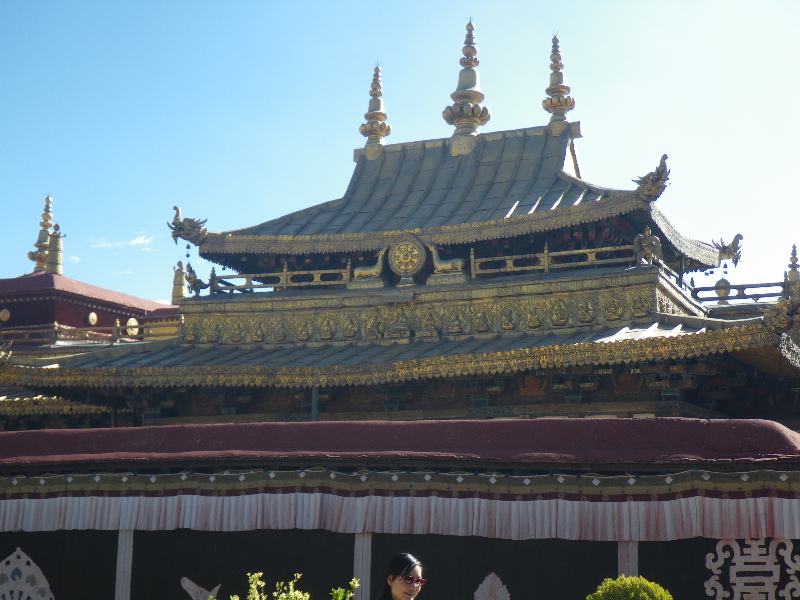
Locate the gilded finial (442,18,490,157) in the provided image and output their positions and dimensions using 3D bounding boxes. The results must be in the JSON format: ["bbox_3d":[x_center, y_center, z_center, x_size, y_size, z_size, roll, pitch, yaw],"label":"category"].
[{"bbox_3d":[1.713,-5.433,36.638,1.170,3.500,1.170,0,-10,0],"label":"gilded finial"}]

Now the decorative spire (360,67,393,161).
[{"bbox_3d":[-0.628,-4.906,37.489,0.830,2.550,0.830,0,-10,0],"label":"decorative spire"}]

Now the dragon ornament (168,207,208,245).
[{"bbox_3d":[-5.004,-1.739,33.901,0.850,0.900,0.420,4,-11,-23],"label":"dragon ornament"}]

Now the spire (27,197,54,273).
[{"bbox_3d":[-12.151,-2.217,48.500,0.880,2.650,0.880,-4,-10,21],"label":"spire"}]

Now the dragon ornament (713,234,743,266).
[{"bbox_3d":[8.693,-1.314,38.033,0.820,0.860,0.420,4,-11,-23],"label":"dragon ornament"}]

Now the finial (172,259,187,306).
[{"bbox_3d":[-8.002,-0.635,52.000,0.500,1.630,0.500,0,-10,0],"label":"finial"}]

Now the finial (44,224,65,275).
[{"bbox_3d":[-11.059,-1.621,46.000,0.560,1.650,0.560,0,-10,0],"label":"finial"}]

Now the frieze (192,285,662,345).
[{"bbox_3d":[0.113,0.352,31.591,11.200,0.800,0.300,-4,-10,21],"label":"frieze"}]

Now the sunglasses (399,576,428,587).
[{"bbox_3d":[0.025,1.246,6.395,0.135,0.047,0.143,2,-5,45],"label":"sunglasses"}]

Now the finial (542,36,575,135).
[{"bbox_3d":[3.940,-5.348,35.728,0.820,2.520,0.820,-4,-10,21],"label":"finial"}]

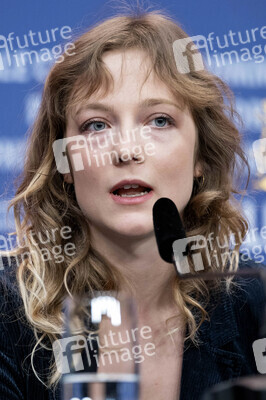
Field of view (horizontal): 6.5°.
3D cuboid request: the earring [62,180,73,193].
[{"bbox_3d":[-0.068,-0.014,2.420,0.011,0.013,0.002,0,0,14],"label":"earring"}]

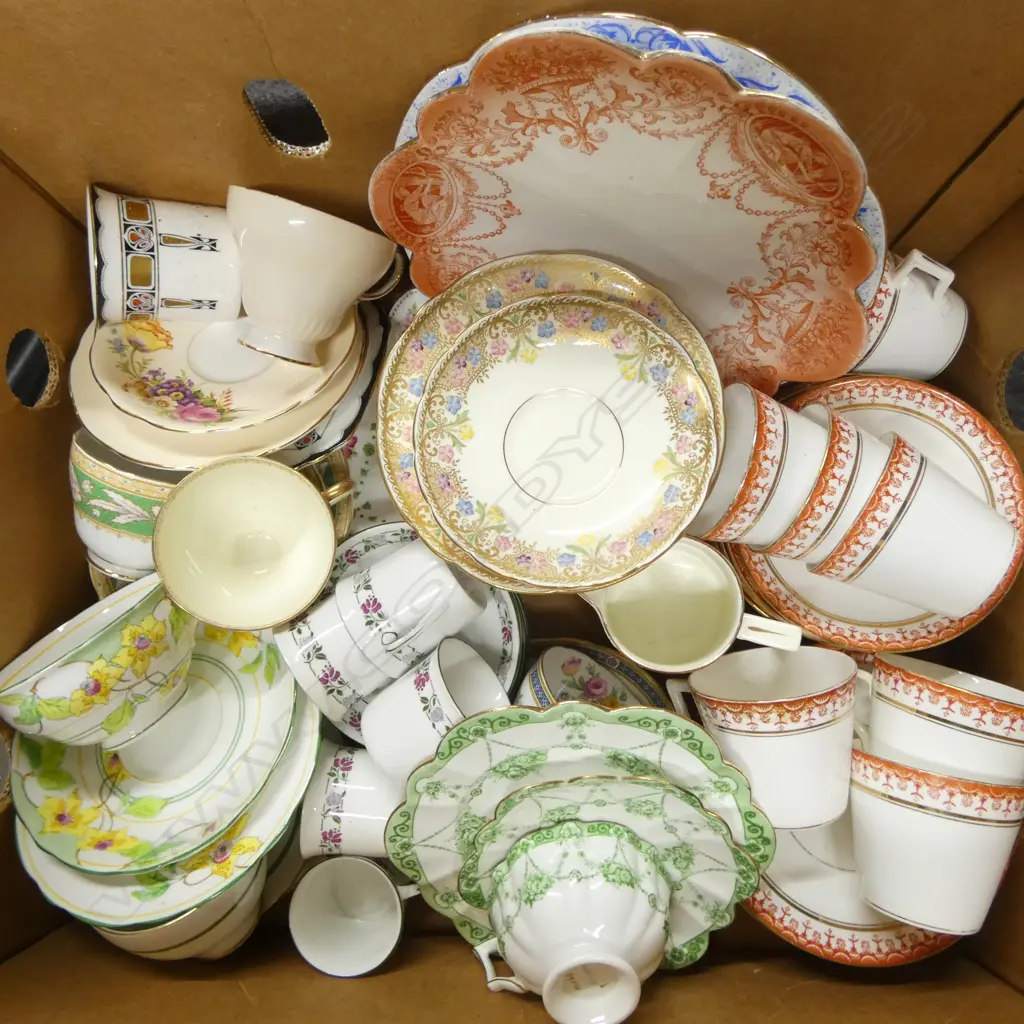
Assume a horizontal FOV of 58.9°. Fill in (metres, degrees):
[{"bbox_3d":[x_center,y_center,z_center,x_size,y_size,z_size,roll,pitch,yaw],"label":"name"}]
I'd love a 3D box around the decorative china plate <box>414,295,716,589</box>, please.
[{"bbox_3d":[0.025,-0.033,0.437,0.142,0.022,0.142,0,82,3],"label":"decorative china plate"}]

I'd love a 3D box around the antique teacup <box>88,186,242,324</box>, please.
[{"bbox_3d":[-0.180,-0.129,0.469,0.068,0.080,0.069,-4,106,-26],"label":"antique teacup"}]

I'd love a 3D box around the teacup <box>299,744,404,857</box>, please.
[{"bbox_3d":[-0.072,0.151,0.469,0.057,0.067,0.057,6,71,0],"label":"teacup"}]

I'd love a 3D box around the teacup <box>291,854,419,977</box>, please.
[{"bbox_3d":[-0.070,0.200,0.473,0.073,0.057,0.057,-15,82,5],"label":"teacup"}]

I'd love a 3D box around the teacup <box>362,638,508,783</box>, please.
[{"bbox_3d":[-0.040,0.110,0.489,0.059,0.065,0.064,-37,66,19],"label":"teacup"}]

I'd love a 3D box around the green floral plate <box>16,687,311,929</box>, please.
[{"bbox_3d":[-0.172,0.123,0.465,0.166,0.022,0.166,-7,56,11],"label":"green floral plate"}]

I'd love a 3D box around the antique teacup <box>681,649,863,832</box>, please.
[{"bbox_3d":[0.125,0.111,0.446,0.096,0.078,0.068,-5,99,44],"label":"antique teacup"}]

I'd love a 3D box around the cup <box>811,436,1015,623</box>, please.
[{"bbox_3d":[0.197,0.012,0.443,0.068,0.090,0.078,32,101,12],"label":"cup"}]

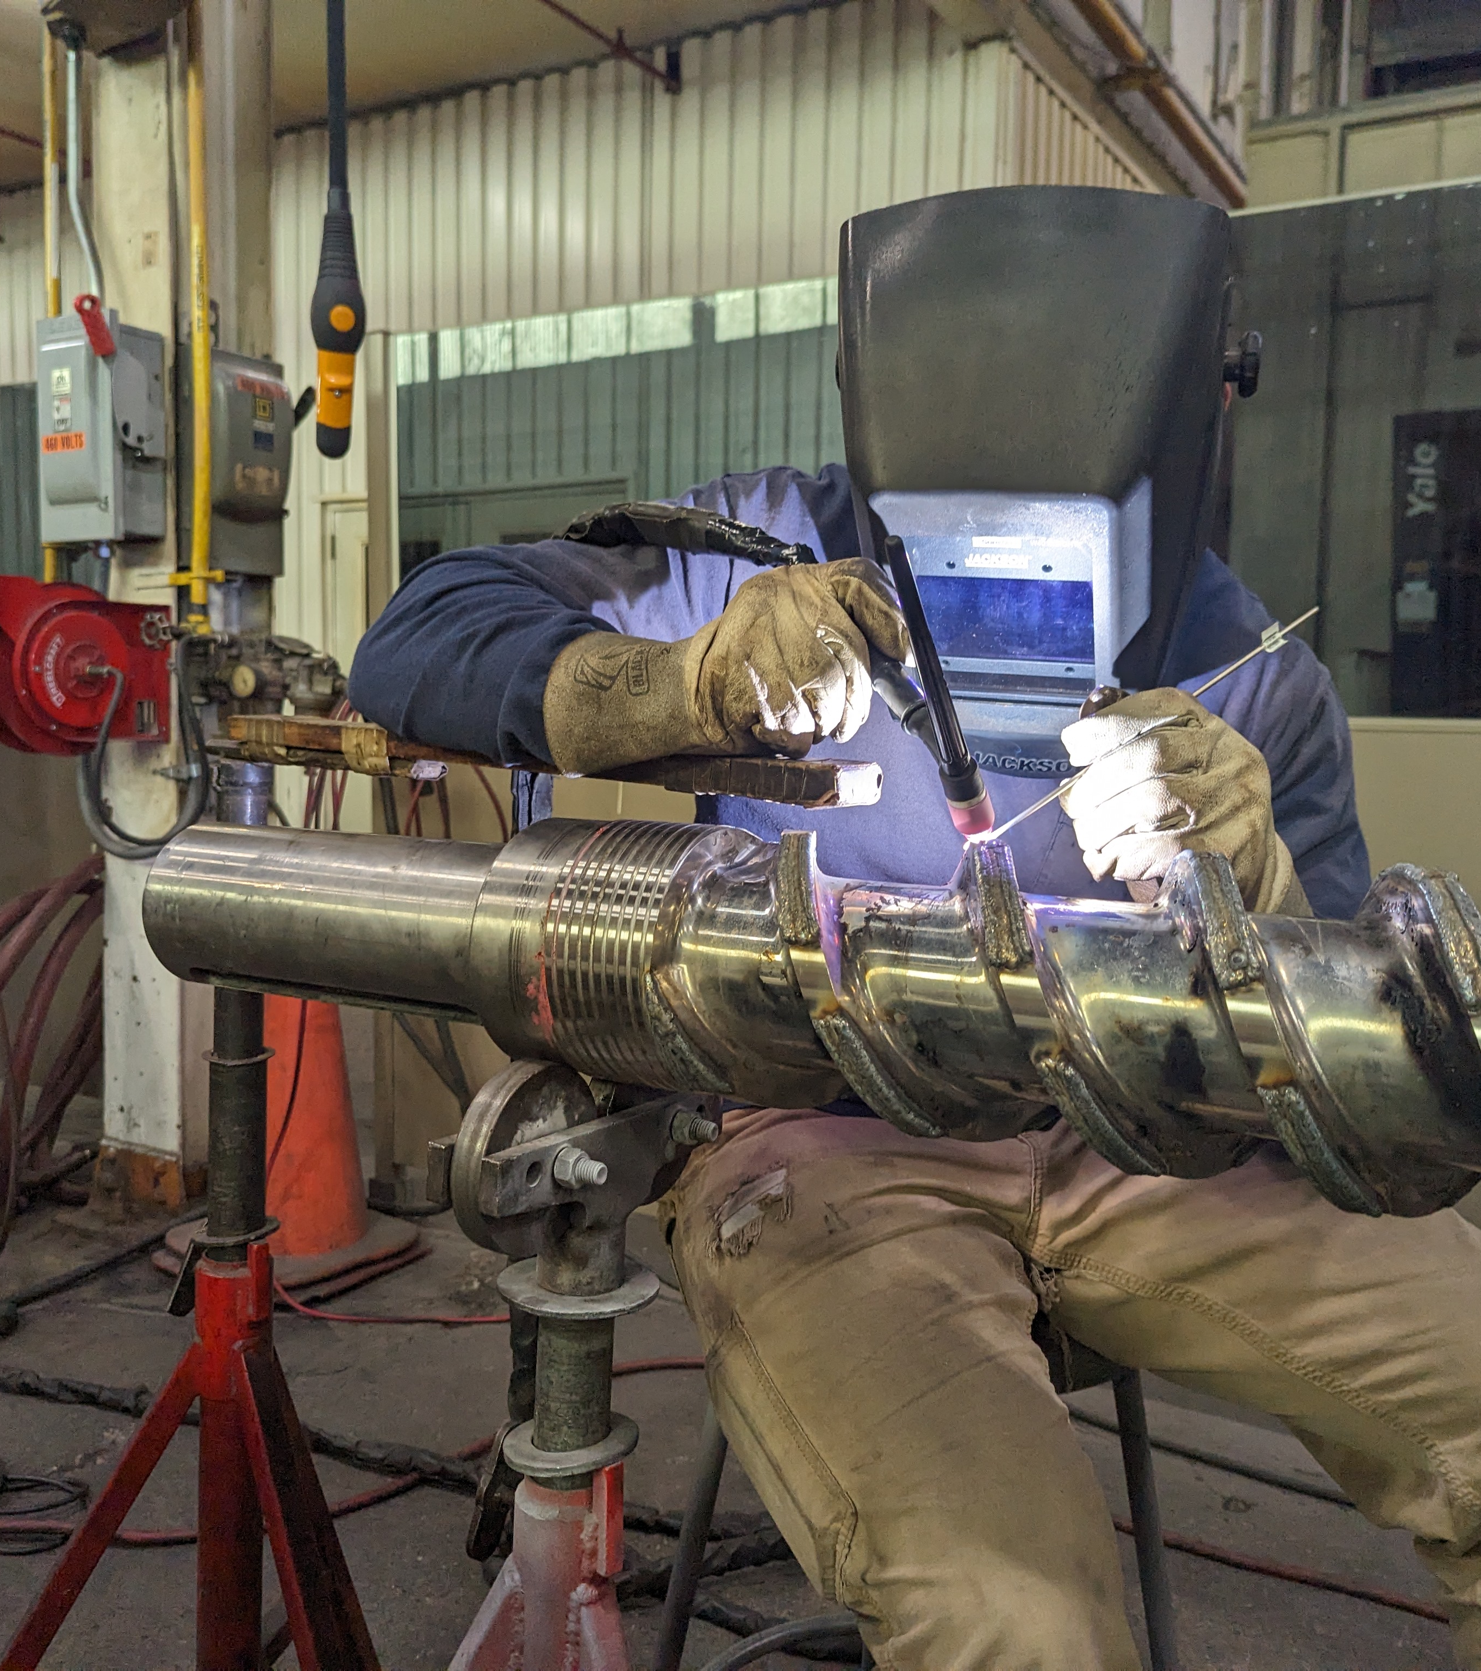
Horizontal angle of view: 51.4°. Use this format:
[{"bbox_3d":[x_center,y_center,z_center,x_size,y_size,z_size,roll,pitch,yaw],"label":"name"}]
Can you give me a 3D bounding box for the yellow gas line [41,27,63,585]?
[{"bbox_3d":[-1.359,-1.037,3.042,0.028,1.077,0.028,3,5,29],"label":"yellow gas line"}]

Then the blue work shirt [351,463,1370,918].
[{"bbox_3d":[0.090,-0.045,1.130,0.710,0.480,0.400,1,4,7],"label":"blue work shirt"}]

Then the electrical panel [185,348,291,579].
[{"bbox_3d":[-1.002,-0.723,3.002,0.129,0.424,0.242,3,5,29],"label":"electrical panel"}]

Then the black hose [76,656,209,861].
[{"bbox_3d":[-1.087,-0.140,2.800,0.235,0.370,0.130,0,4,-18],"label":"black hose"}]

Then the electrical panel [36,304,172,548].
[{"bbox_3d":[-1.208,-0.758,2.907,0.230,0.414,0.121,3,5,29],"label":"electrical panel"}]

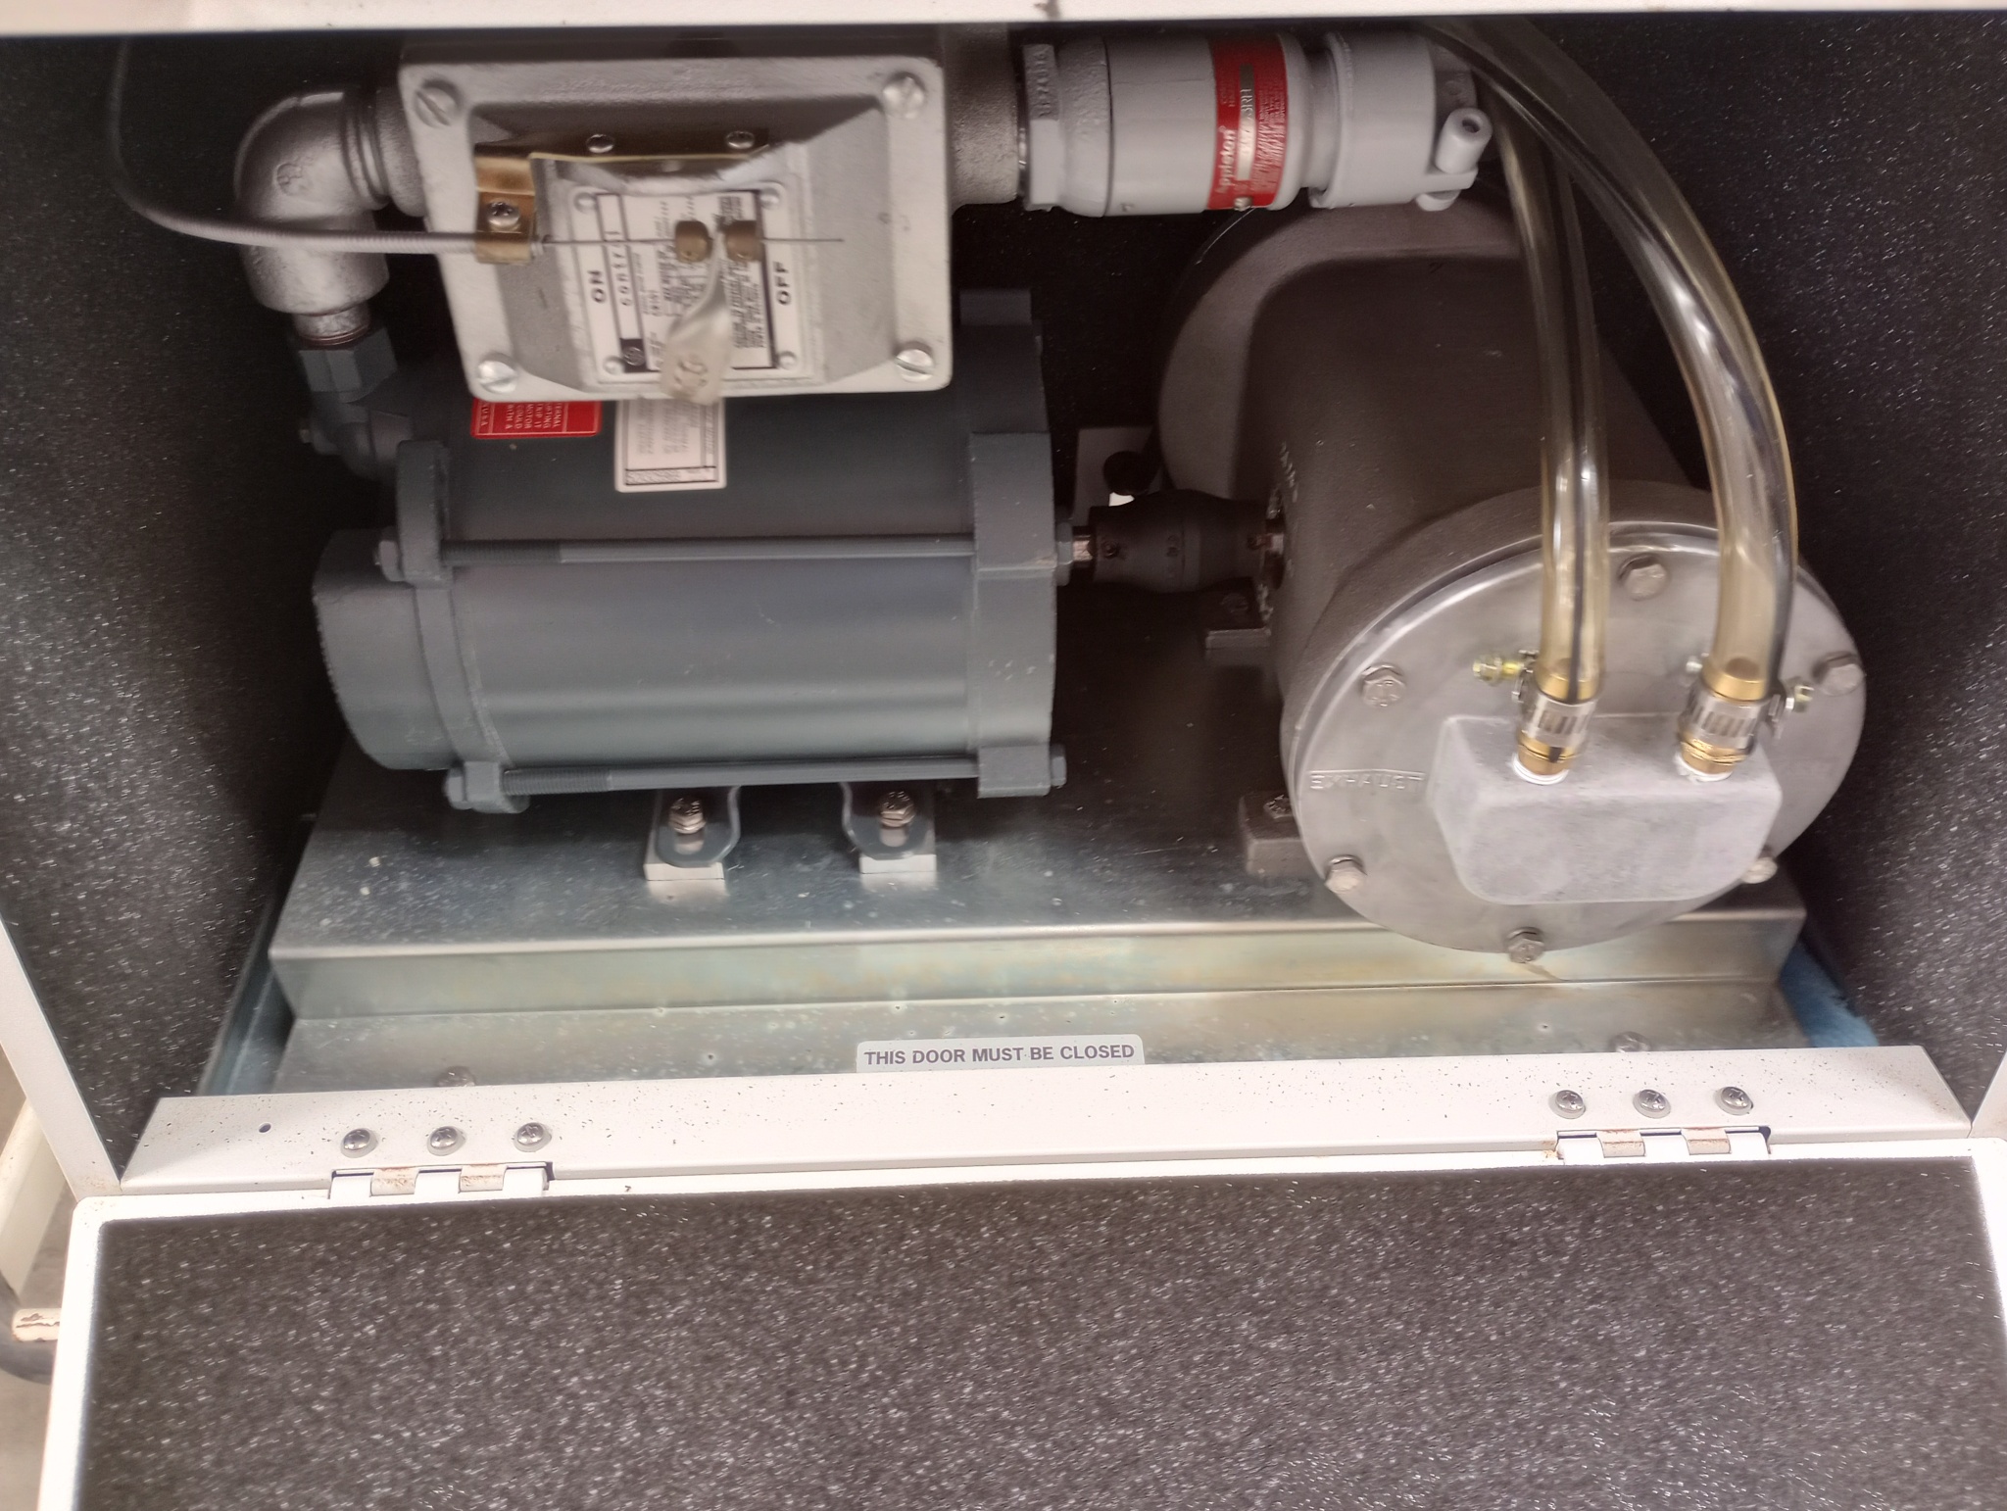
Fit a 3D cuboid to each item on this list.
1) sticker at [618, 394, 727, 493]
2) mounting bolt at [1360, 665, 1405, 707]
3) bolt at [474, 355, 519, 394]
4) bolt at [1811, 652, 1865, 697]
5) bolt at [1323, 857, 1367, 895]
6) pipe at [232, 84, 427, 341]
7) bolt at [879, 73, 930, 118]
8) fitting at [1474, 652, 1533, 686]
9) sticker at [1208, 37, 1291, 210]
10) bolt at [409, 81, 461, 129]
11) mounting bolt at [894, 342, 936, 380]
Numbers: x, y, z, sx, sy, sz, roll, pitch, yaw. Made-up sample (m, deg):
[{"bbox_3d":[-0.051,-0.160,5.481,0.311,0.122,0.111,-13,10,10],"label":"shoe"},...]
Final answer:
[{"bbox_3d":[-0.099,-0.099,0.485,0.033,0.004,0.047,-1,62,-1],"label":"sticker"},{"bbox_3d":[0.103,-0.019,0.440,0.012,0.012,0.005,-1,43,-1],"label":"mounting bolt"},{"bbox_3d":[-0.135,-0.101,0.433,0.011,0.011,0.004,-1,43,-1],"label":"bolt"},{"bbox_3d":[0.228,-0.022,0.443,0.012,0.012,0.005,-1,43,-1],"label":"bolt"},{"bbox_3d":[0.103,0.036,0.491,0.012,0.012,0.005,-1,43,-1],"label":"bolt"},{"bbox_3d":[-0.188,-0.152,0.459,0.053,0.074,0.038,-1,43,-1],"label":"pipe"},{"bbox_3d":[-0.024,-0.157,0.387,0.011,0.011,0.004,-1,43,-1],"label":"bolt"},{"bbox_3d":[0.134,-0.023,0.433,0.017,0.009,0.009,-1,43,-1],"label":"fitting"},{"bbox_3d":[0.065,-0.168,0.438,0.021,0.044,0.019,-1,28,-1],"label":"sticker"},{"bbox_3d":[-0.134,-0.154,0.384,0.011,0.011,0.004,-1,43,-1],"label":"bolt"},{"bbox_3d":[-0.024,-0.105,0.434,0.011,0.011,0.004,-1,43,-1],"label":"mounting bolt"}]

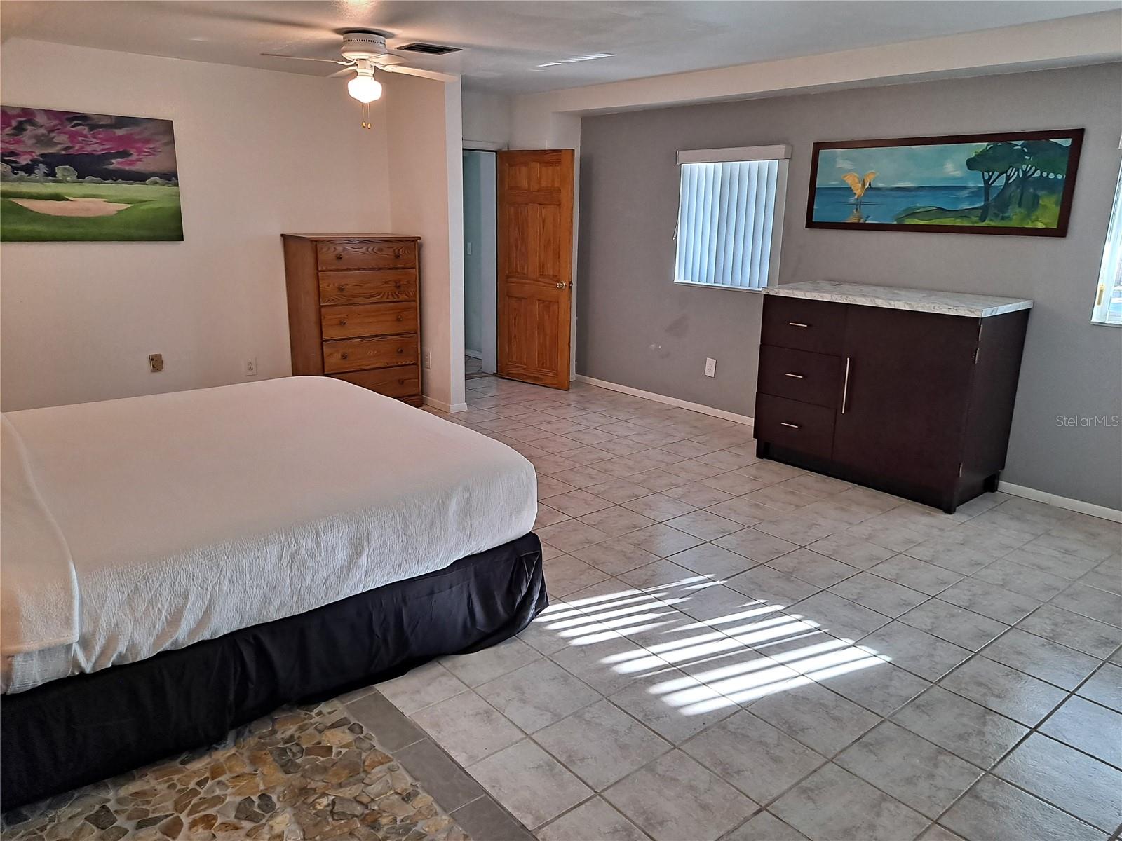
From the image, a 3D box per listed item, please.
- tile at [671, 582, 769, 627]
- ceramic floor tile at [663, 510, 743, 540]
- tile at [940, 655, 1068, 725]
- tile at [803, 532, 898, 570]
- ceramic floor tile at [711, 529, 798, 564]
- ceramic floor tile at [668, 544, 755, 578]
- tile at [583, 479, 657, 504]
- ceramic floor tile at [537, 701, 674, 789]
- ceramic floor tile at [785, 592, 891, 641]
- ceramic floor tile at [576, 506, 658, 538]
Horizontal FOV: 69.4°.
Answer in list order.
[{"bbox_3d":[0.650,0.758,3.235,0.305,0.010,0.305,-11,19,-39],"label":"tile"},{"bbox_3d":[0.745,0.543,4.181,0.314,0.010,0.314,-11,19,-38],"label":"ceramic floor tile"},{"bbox_3d":[1.491,0.908,2.736,0.305,0.010,0.305,-11,19,-39],"label":"tile"},{"bbox_3d":[1.402,0.630,3.906,0.314,0.010,0.314,-11,19,-38],"label":"tile"},{"bbox_3d":[0.950,0.611,3.944,0.314,0.010,0.314,-11,19,-38],"label":"ceramic floor tile"},{"bbox_3d":[0.703,0.658,3.744,0.314,0.010,0.314,-11,19,-38],"label":"ceramic floor tile"},{"bbox_3d":[0.331,0.404,4.585,0.306,0.010,0.306,-11,19,-38],"label":"tile"},{"bbox_3d":[0.122,0.957,2.398,0.305,0.010,0.305,-11,19,-38],"label":"ceramic floor tile"},{"bbox_3d":[1.091,0.777,3.199,0.305,0.010,0.305,-11,19,-39],"label":"ceramic floor tile"},{"bbox_3d":[0.287,0.511,4.092,0.305,0.010,0.305,-11,19,-38],"label":"ceramic floor tile"}]

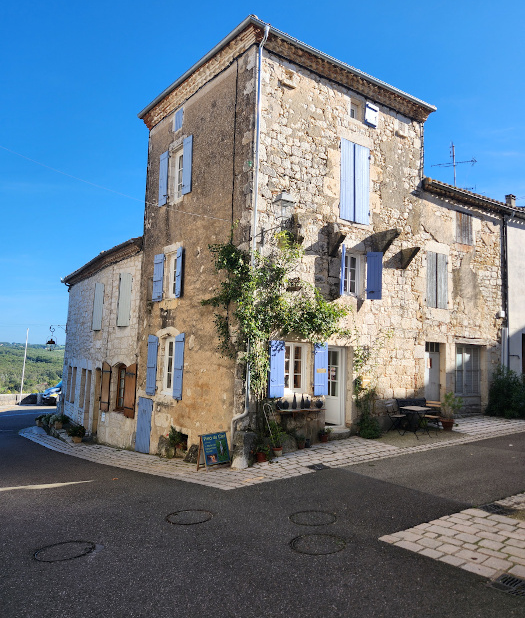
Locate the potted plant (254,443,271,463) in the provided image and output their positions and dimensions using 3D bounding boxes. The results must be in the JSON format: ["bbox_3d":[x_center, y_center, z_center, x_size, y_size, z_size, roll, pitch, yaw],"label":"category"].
[{"bbox_3d":[-0.005,3.154,10.239,0.340,0.420,0.340,2,-4,0],"label":"potted plant"}]

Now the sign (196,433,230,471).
[{"bbox_3d":[-1.040,3.083,10.225,0.400,0.800,0.750,-2,-5,42],"label":"sign"}]

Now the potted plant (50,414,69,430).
[{"bbox_3d":[-8.337,4.593,19.142,0.580,0.600,0.580,2,-4,0],"label":"potted plant"}]

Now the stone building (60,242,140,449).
[{"bbox_3d":[-6.276,1.473,18.840,1.400,7.100,9.000,5,-5,-37],"label":"stone building"}]

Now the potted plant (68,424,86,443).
[{"bbox_3d":[-6.738,4.530,16.988,0.560,0.680,0.560,2,-4,0],"label":"potted plant"}]

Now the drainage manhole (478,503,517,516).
[{"bbox_3d":[2.916,2.488,5.771,0.320,0.040,0.380,4,-4,-28],"label":"drainage manhole"}]

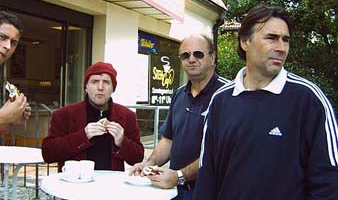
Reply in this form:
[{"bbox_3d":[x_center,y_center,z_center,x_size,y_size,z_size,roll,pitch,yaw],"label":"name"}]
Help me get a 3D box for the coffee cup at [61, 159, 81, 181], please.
[{"bbox_3d":[-0.513,0.369,2.530,0.100,0.081,0.081,2,1,-3],"label":"coffee cup"}]

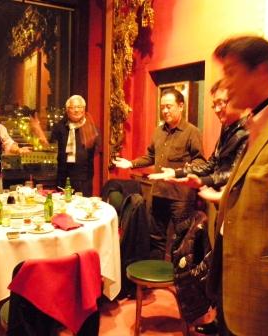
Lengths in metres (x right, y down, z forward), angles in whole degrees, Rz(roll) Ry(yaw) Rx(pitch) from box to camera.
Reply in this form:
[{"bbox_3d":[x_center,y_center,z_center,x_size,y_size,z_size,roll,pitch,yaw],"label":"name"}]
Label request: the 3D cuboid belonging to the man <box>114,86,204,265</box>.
[{"bbox_3d":[0.188,0.283,2.724,0.500,1.742,0.620,-4,9,-42],"label":"man"}]

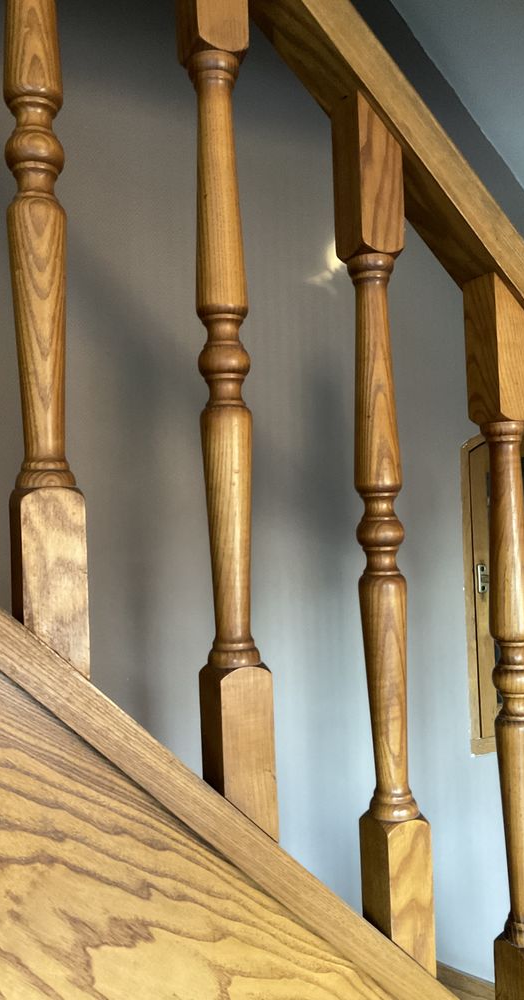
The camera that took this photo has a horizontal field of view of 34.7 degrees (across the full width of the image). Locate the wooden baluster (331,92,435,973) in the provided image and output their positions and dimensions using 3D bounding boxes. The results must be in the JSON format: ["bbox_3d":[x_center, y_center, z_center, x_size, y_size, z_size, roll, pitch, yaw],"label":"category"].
[{"bbox_3d":[0.110,0.031,0.767,0.045,0.790,0.045,-1,-2,-27],"label":"wooden baluster"}]

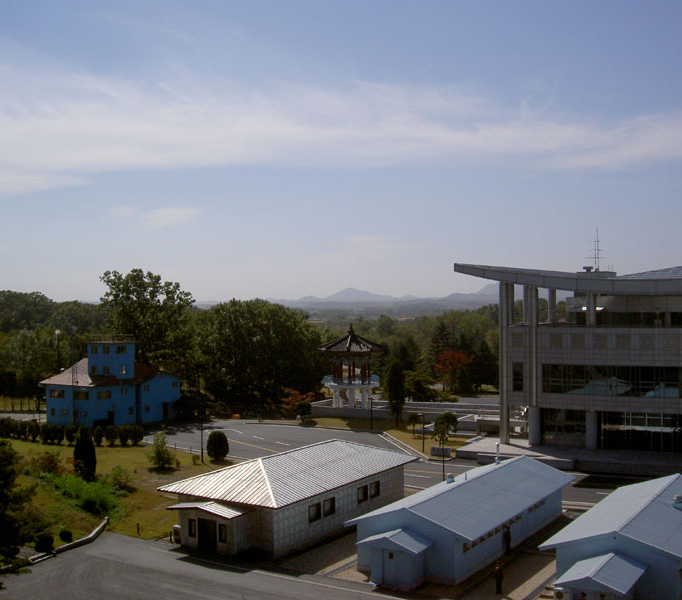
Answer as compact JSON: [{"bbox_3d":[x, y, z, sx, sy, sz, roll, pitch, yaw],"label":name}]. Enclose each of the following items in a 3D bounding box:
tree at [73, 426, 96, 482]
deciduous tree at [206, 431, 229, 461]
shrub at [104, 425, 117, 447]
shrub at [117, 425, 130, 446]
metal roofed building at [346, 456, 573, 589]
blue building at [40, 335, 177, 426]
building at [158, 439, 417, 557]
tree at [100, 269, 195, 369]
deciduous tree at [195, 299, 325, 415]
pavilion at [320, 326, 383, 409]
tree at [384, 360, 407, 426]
[{"bbox_3d":[-23.295,13.986,82.020,2.000,5.200,2.000,0,0,0],"label":"tree"},{"bbox_3d":[-13.060,15.367,95.322,2.450,3.050,2.450,0,0,0],"label":"deciduous tree"},{"bbox_3d":[-26.499,15.606,103.622,1.600,2.500,1.600,0,0,0],"label":"shrub"},{"bbox_3d":[-24.947,15.606,103.622,1.500,2.500,1.500,0,0,0],"label":"shrub"},{"bbox_3d":[8.780,14.775,62.888,8.600,4.270,23.400,0,0,31],"label":"metal roofed building"},{"bbox_3d":[-31.659,10.876,125.193,12.500,11.900,15.000,0,0,31],"label":"blue building"},{"bbox_3d":[-3.231,14.242,69.687,10.200,5.320,22.300,0,0,31],"label":"building"},{"bbox_3d":[-30.802,6.102,142.009,15.000,21.400,14.000,0,0,0],"label":"tree"},{"bbox_3d":[-12.326,8.506,138.012,19.500,16.800,16.000,0,0,0],"label":"deciduous tree"},{"bbox_3d":[1.545,9.712,132.514,9.300,11.600,9.300,0,0,31],"label":"pavilion"},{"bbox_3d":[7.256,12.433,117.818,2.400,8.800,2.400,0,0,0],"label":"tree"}]

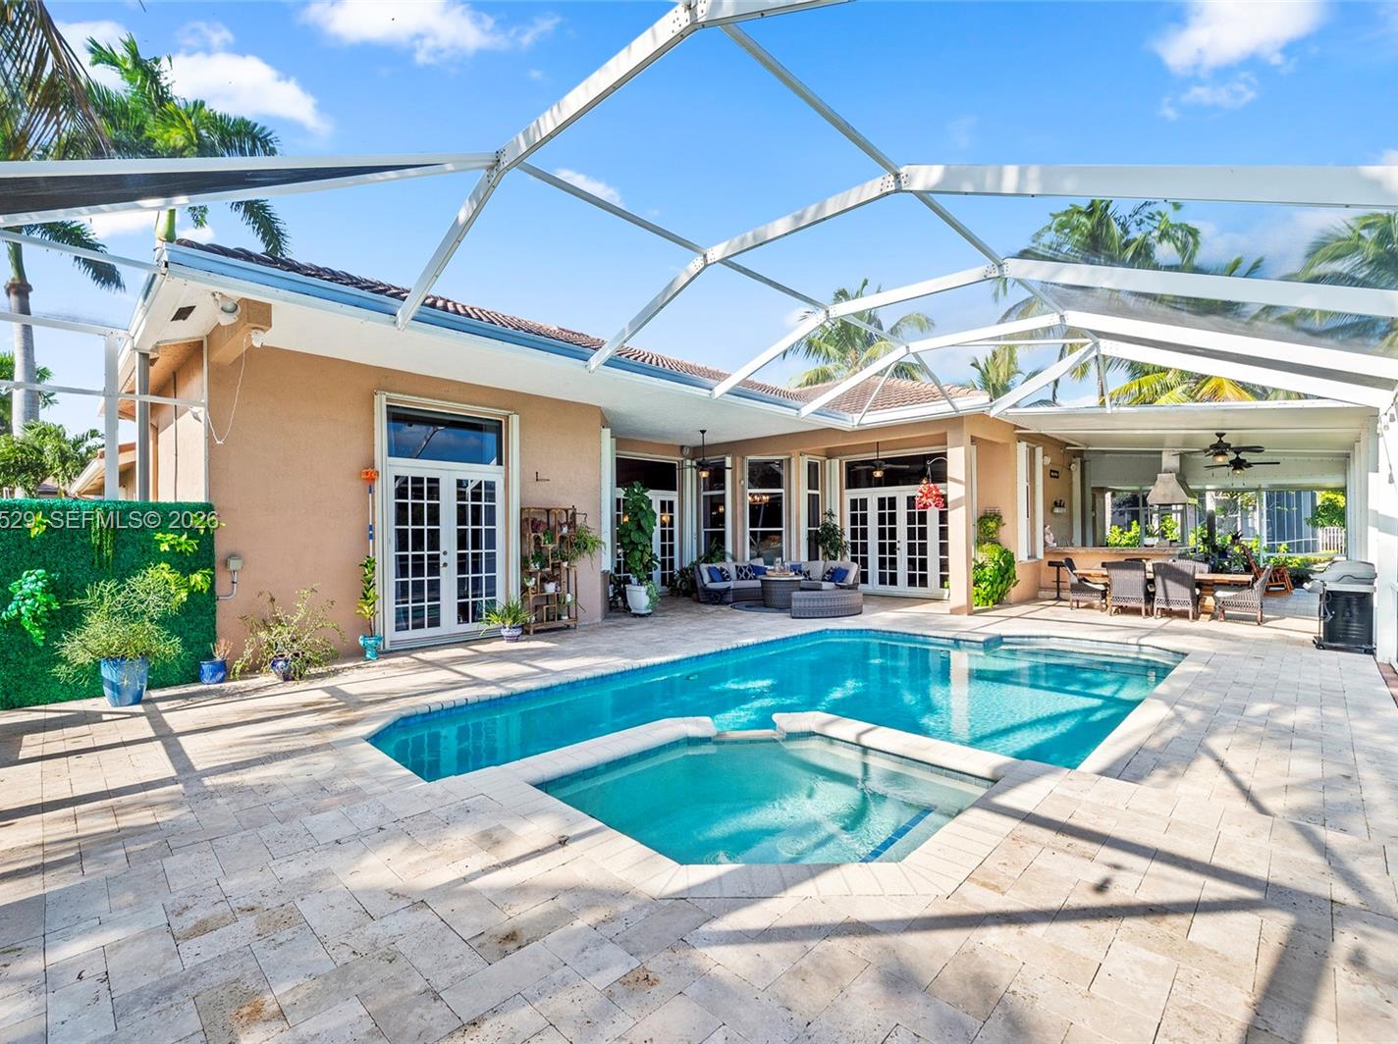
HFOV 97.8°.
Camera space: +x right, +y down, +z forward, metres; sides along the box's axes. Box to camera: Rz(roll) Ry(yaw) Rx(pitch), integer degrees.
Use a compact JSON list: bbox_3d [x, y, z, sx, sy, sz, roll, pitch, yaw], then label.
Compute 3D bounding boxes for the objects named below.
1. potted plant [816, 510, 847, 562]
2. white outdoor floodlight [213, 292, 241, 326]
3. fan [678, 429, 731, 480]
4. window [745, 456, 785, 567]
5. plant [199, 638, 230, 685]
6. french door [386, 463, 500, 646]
[{"bbox_3d":[3.127,0.732,14.596,0.900,2.060,0.850,0,0,0],"label":"potted plant"},{"bbox_3d":[-4.237,-1.882,5.493,0.210,0.260,0.210,0,-1,45],"label":"white outdoor floodlight"},{"bbox_3d":[0.105,-1.449,13.061,1.280,1.050,1.280,0,0,0],"label":"fan"},{"bbox_3d":[1.606,-0.218,14.652,0.950,2.660,0.120,0,0,0],"label":"window"},{"bbox_3d":[-5.231,1.493,6.611,0.260,0.470,0.260,0,-1,-45],"label":"plant"},{"bbox_3d":[-3.594,0.430,8.776,0.120,2.380,1.680,-1,-1,45],"label":"french door"}]

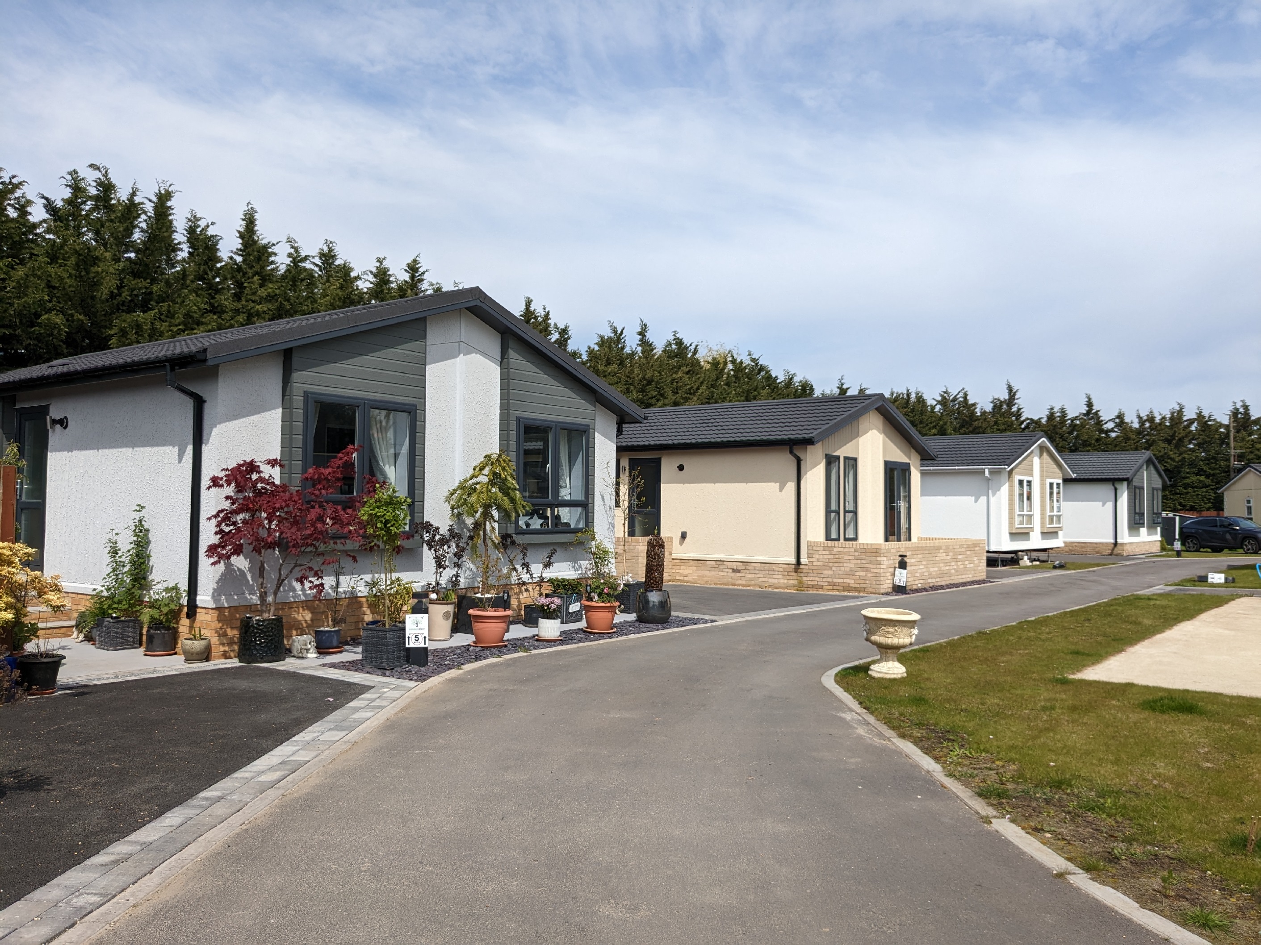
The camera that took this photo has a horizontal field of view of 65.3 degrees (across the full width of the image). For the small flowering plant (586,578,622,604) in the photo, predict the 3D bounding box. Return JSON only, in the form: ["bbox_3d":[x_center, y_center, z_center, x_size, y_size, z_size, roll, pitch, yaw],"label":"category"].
[{"bbox_3d":[-0.322,1.490,12.346,0.460,0.330,0.420,1,-2,-1],"label":"small flowering plant"}]

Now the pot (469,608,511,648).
[{"bbox_3d":[-1.563,1.731,10.981,0.494,0.380,0.494,1,-2,-8],"label":"pot"}]

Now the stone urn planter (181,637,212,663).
[{"bbox_3d":[-4.195,1.722,9.500,0.254,0.229,0.254,2,-2,-24],"label":"stone urn planter"}]

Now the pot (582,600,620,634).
[{"bbox_3d":[-0.373,1.814,12.353,0.487,0.366,0.487,1,-2,-2],"label":"pot"}]

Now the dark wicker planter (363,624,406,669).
[{"bbox_3d":[-2.333,1.662,9.383,0.303,0.375,0.303,0,-2,25],"label":"dark wicker planter"}]

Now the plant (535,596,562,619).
[{"bbox_3d":[-0.952,1.571,11.447,0.315,0.260,0.310,1,-2,-5],"label":"plant"}]

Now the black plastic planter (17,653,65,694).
[{"bbox_3d":[-4.680,1.612,7.818,0.334,0.285,0.334,2,-3,-31],"label":"black plastic planter"}]

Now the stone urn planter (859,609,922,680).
[{"bbox_3d":[2.384,1.574,9.034,0.535,0.590,0.535,4,-3,15],"label":"stone urn planter"}]

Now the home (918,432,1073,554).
[{"bbox_3d":[8.184,0.726,34.349,12.100,3.710,6.600,-1,-3,39],"label":"home"}]

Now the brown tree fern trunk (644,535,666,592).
[{"bbox_3d":[0.334,1.250,13.350,0.255,0.790,0.255,2,-2,0],"label":"brown tree fern trunk"}]

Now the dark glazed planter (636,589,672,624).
[{"bbox_3d":[0.326,1.849,13.532,0.496,0.423,0.496,1,-2,1],"label":"dark glazed planter"}]

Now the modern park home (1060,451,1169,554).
[{"bbox_3d":[16.575,1.346,43.949,12.100,4.180,6.700,-1,-3,40],"label":"modern park home"}]

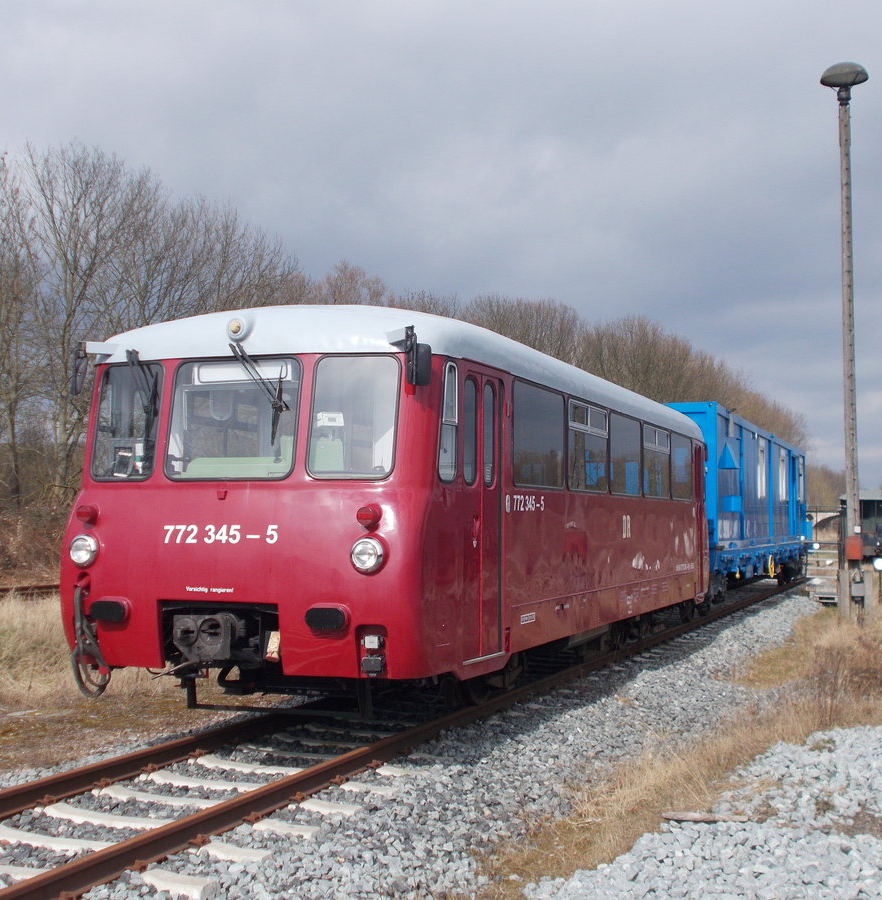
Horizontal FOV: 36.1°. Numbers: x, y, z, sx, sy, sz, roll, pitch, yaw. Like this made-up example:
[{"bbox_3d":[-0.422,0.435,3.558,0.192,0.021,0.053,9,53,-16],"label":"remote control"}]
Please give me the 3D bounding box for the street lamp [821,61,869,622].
[{"bbox_3d":[6.170,-1.600,20.400,0.710,8.660,0.710,0,-3,0],"label":"street lamp"}]

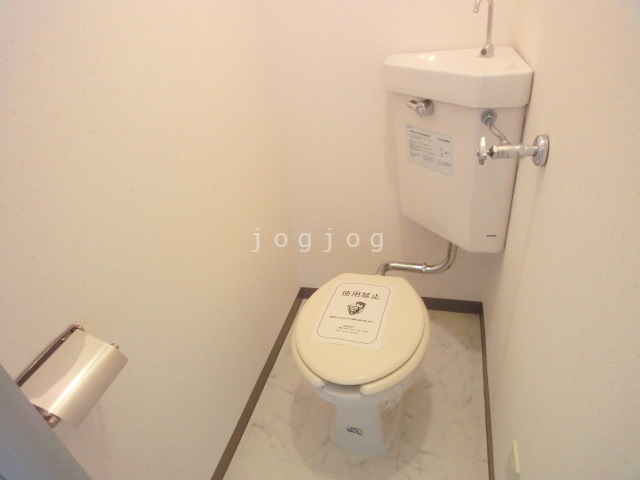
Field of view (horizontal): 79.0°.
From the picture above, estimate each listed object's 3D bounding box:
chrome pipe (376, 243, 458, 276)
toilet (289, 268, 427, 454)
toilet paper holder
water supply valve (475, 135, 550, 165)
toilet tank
[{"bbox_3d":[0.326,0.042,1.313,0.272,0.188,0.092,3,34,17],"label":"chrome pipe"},{"bbox_3d":[0.145,0.404,1.247,0.373,0.413,0.503,4,34,16],"label":"toilet"},{"bbox_3d":[-0.382,0.209,0.579,0.112,0.085,0.144,4,34,16],"label":"toilet paper holder"},{"bbox_3d":[0.393,-0.184,0.796,0.130,0.057,0.058,4,34,16],"label":"water supply valve"},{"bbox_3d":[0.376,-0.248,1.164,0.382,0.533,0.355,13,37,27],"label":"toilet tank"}]

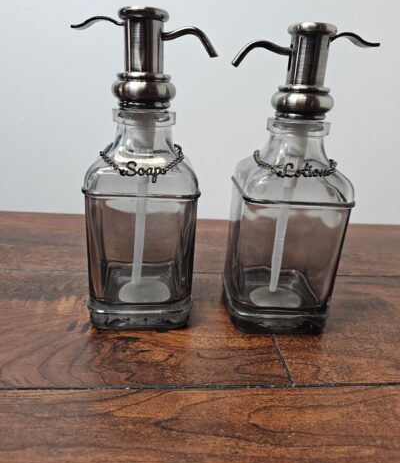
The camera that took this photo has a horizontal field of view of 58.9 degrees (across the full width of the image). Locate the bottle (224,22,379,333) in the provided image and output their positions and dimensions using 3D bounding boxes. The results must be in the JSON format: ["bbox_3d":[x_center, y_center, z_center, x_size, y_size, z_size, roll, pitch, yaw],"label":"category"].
[{"bbox_3d":[0.065,-0.034,0.266,0.095,0.211,0.079,3,23,-2],"label":"bottle"}]

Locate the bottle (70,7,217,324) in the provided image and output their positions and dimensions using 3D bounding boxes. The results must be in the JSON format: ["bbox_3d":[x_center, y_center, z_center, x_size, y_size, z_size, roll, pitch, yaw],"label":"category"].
[{"bbox_3d":[-0.041,-0.038,0.258,0.095,0.211,0.079,3,23,-3],"label":"bottle"}]

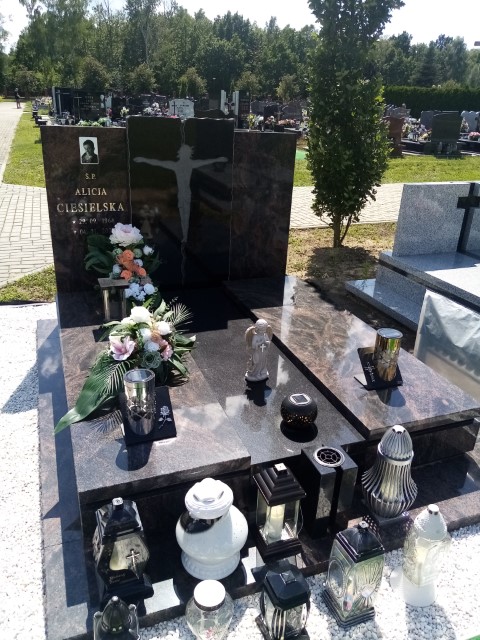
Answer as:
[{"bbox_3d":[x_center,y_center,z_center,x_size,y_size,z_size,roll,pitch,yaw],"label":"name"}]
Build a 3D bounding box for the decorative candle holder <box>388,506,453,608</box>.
[{"bbox_3d":[0.592,0.746,1.525,0.138,0.381,0.138,-7,26,-21],"label":"decorative candle holder"}]

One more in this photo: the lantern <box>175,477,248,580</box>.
[{"bbox_3d":[-0.093,0.660,1.575,0.238,0.294,0.238,3,24,-1],"label":"lantern"}]

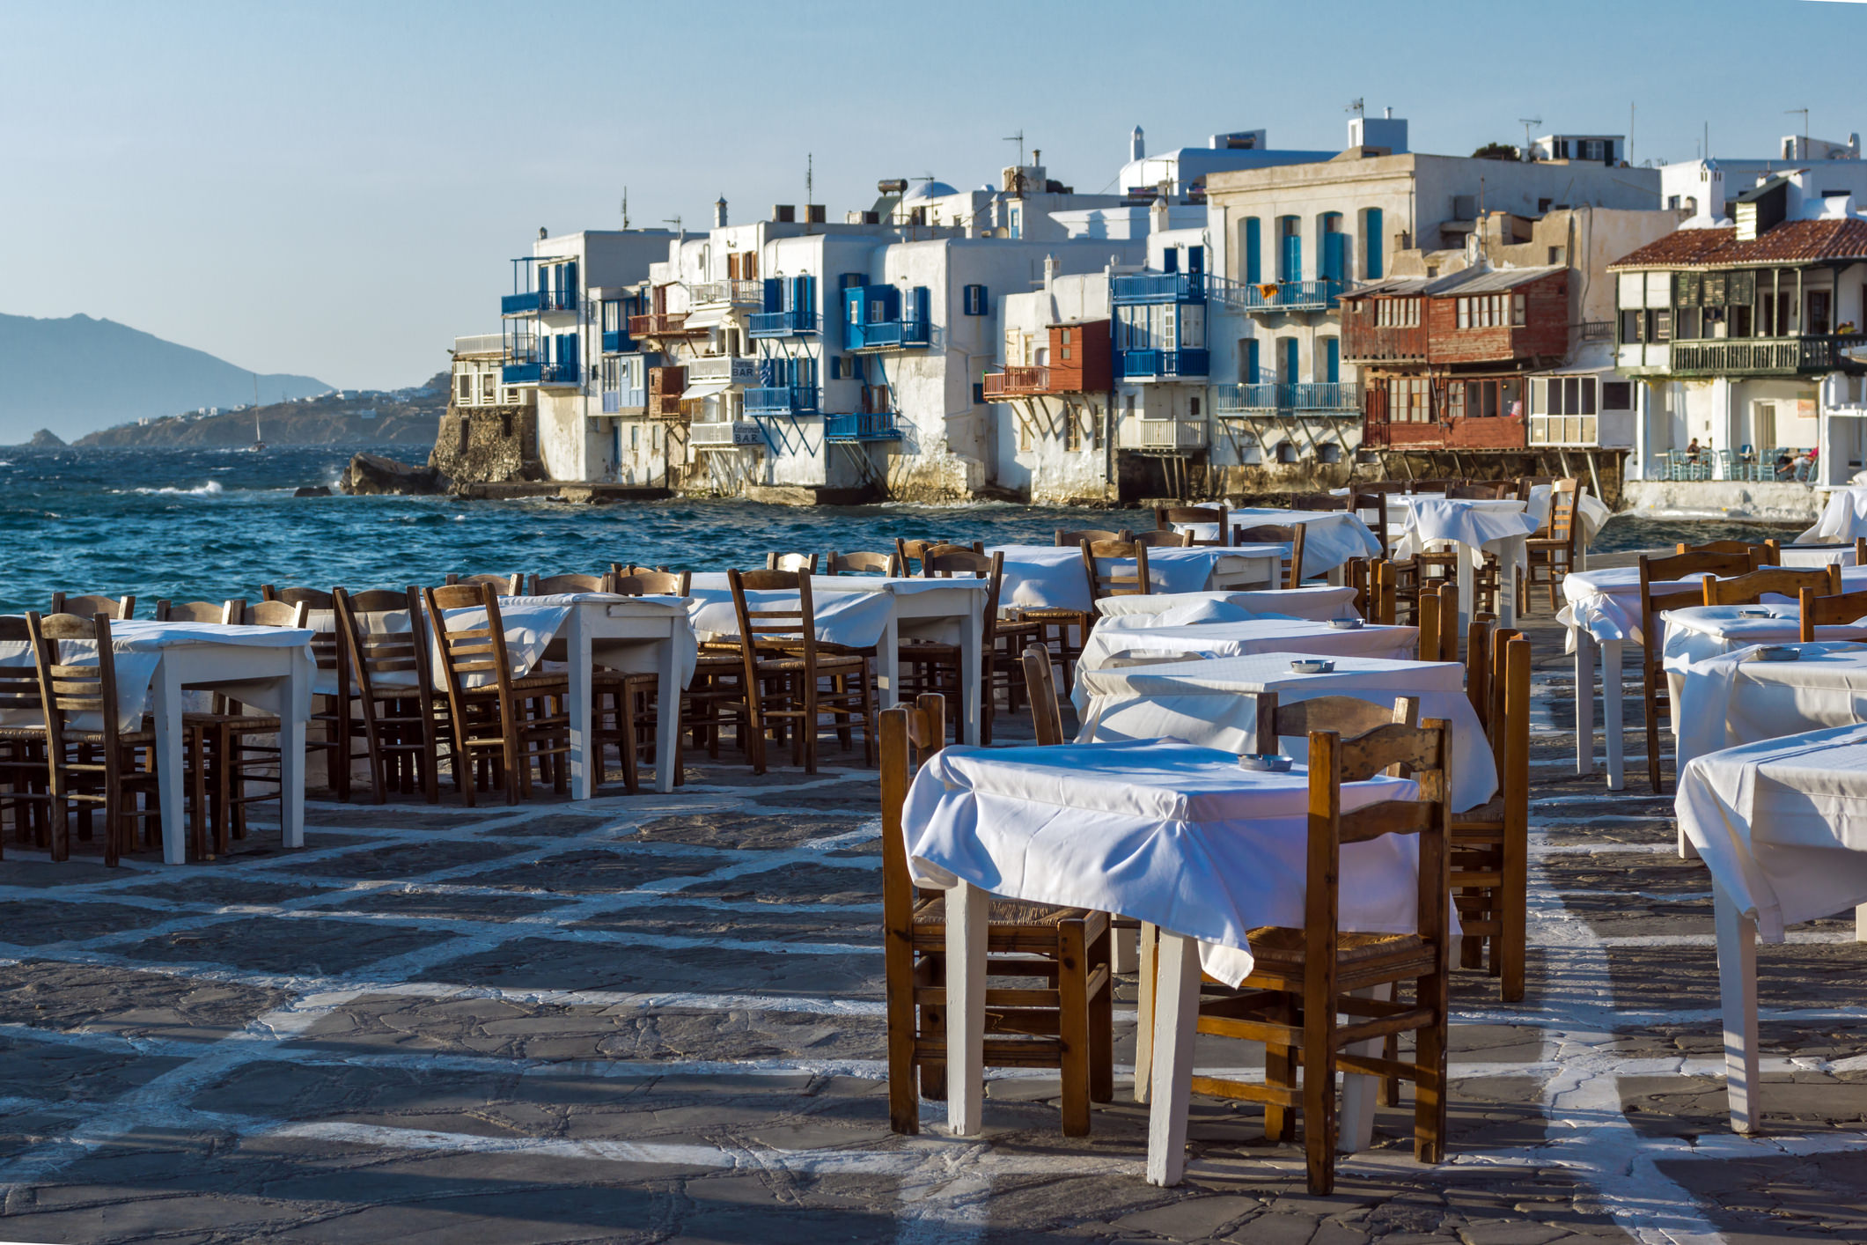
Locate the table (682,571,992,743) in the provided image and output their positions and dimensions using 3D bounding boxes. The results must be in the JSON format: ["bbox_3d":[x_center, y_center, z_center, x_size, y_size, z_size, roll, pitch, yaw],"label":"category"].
[{"bbox_3d":[-0.620,0.183,15.700,1.500,0.760,0.780,2,3,31],"label":"table"}]

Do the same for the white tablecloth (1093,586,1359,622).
[{"bbox_3d":[1.100,0.258,13.000,0.740,0.760,0.780,-2,4,-39],"label":"white tablecloth"}]

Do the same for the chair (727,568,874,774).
[{"bbox_3d":[-0.550,0.193,14.759,0.420,0.865,0.460,3,4,42],"label":"chair"}]

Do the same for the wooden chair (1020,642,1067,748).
[{"bbox_3d":[0.475,0.485,9.418,0.480,0.840,0.420,0,3,6],"label":"wooden chair"}]

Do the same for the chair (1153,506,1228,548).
[{"bbox_3d":[1.450,-0.186,18.700,0.420,0.860,0.450,1,3,24],"label":"chair"}]

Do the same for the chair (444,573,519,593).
[{"bbox_3d":[-1.943,0.226,13.850,0.420,0.840,0.460,2,4,33],"label":"chair"}]

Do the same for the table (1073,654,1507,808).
[{"bbox_3d":[0.875,0.491,8.917,0.750,0.750,0.750,-3,4,-42],"label":"table"}]

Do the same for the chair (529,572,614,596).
[{"bbox_3d":[-1.620,0.238,14.311,0.420,0.865,0.450,2,4,36],"label":"chair"}]

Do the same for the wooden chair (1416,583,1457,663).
[{"bbox_3d":[1.360,0.340,10.550,0.440,0.870,0.430,0,3,6],"label":"wooden chair"}]

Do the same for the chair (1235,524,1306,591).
[{"bbox_3d":[1.600,-0.058,17.410,0.420,0.865,0.450,2,3,33],"label":"chair"}]

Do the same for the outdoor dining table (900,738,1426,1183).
[{"bbox_3d":[0.465,0.670,7.060,0.720,0.760,0.780,-2,4,-39],"label":"outdoor dining table"}]

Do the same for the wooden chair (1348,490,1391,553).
[{"bbox_3d":[2.640,-0.322,20.100,0.450,0.860,0.420,-2,4,-37],"label":"wooden chair"}]

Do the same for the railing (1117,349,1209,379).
[{"bbox_3d":[8.600,-9.826,132.371,2.500,1.050,2.400,-3,4,-45],"label":"railing"}]

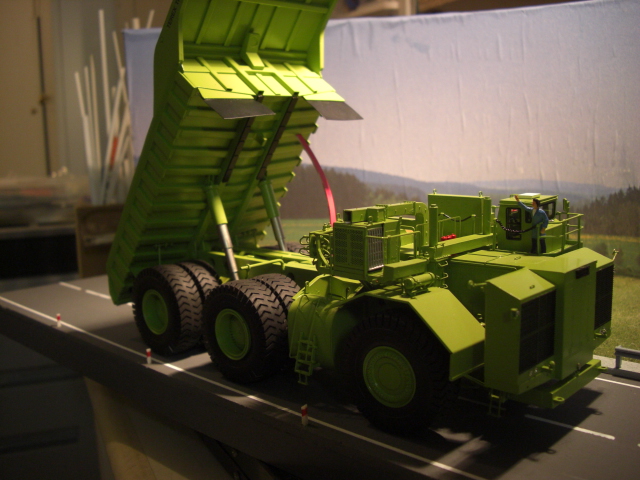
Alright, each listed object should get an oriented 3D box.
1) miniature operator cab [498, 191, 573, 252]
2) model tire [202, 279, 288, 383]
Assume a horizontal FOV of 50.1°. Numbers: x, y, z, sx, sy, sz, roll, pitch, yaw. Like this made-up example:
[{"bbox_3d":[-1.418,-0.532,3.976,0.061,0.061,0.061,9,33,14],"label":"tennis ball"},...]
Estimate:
[{"bbox_3d":[0.135,-0.011,0.436,0.033,0.033,0.032,7,12,44],"label":"miniature operator cab"},{"bbox_3d":[-0.054,0.066,0.493,0.071,0.071,0.024,7,12,44],"label":"model tire"}]

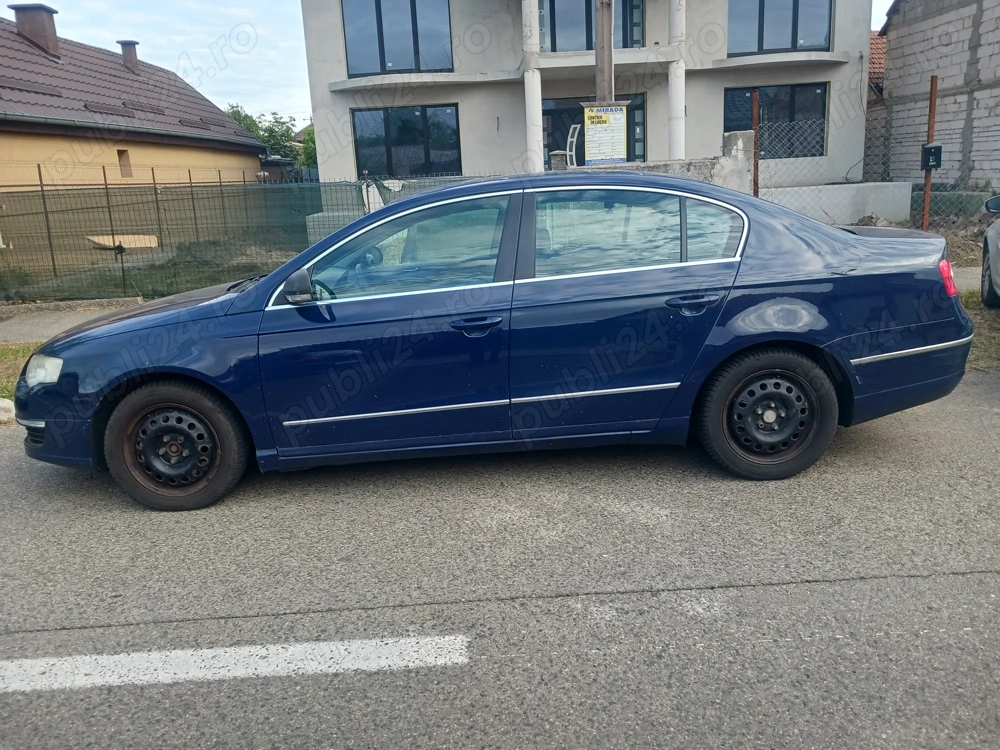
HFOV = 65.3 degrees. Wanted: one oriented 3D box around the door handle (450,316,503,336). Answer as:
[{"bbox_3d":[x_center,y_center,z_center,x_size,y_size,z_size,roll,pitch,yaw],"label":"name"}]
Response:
[{"bbox_3d":[-0.101,-0.211,3.392,0.232,0.080,0.055,-6,12,1],"label":"door handle"}]

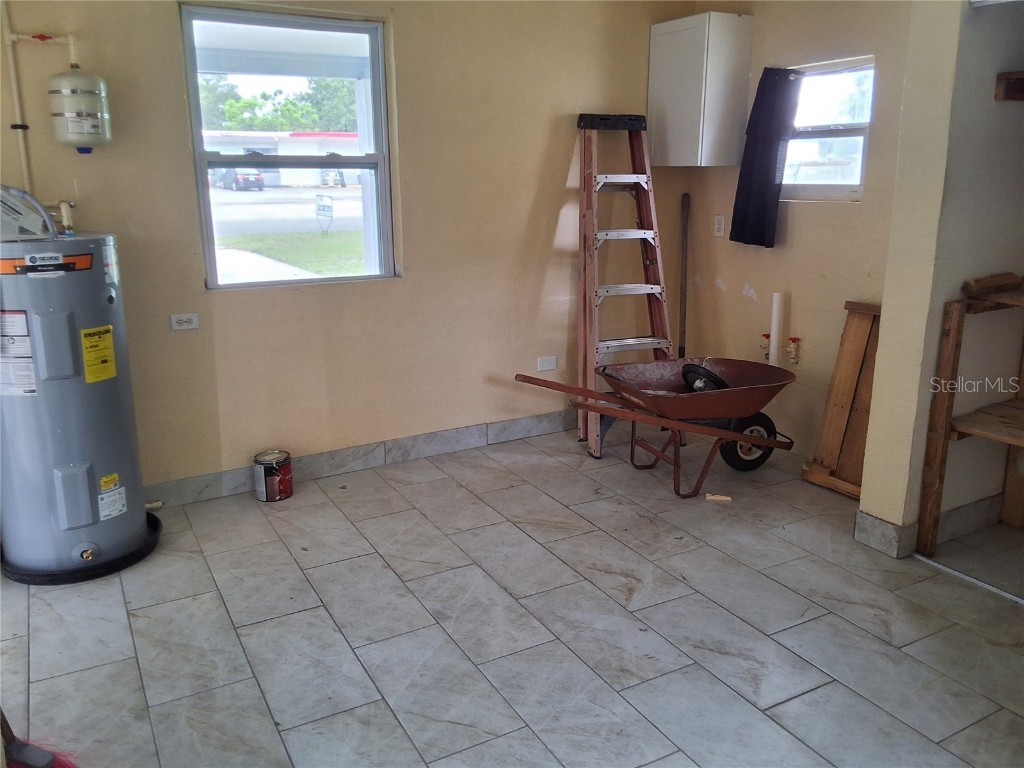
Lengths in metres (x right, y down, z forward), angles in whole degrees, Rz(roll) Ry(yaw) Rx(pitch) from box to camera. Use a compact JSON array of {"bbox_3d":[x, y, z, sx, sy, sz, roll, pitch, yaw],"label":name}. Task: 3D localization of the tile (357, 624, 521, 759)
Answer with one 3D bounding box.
[{"bbox_3d":[-0.234,0.909,2.493,0.303,0.010,0.605,-8,17,-28],"label":"tile"}]

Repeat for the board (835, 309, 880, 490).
[{"bbox_3d":[1.654,0.084,3.850,0.020,0.795,0.150,2,12,-30],"label":"board"}]

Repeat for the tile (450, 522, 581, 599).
[{"bbox_3d":[0.003,0.694,3.311,0.301,0.010,0.607,-8,17,-28],"label":"tile"}]

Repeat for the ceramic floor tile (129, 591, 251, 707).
[{"bbox_3d":[-1.062,0.851,2.717,0.303,0.010,0.605,-8,17,-28],"label":"ceramic floor tile"}]

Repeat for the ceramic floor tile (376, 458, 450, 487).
[{"bbox_3d":[-0.501,0.453,4.184,0.301,0.010,0.305,-8,17,-28],"label":"ceramic floor tile"}]

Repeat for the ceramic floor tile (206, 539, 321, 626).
[{"bbox_3d":[-0.940,0.739,3.112,0.301,0.010,0.604,-8,17,-28],"label":"ceramic floor tile"}]

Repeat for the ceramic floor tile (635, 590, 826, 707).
[{"bbox_3d":[0.704,0.859,2.716,0.305,0.010,0.611,-8,17,-28],"label":"ceramic floor tile"}]

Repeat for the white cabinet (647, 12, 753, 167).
[{"bbox_3d":[1.020,-1.588,4.553,0.317,0.758,0.452,-8,17,-28],"label":"white cabinet"}]

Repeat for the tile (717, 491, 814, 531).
[{"bbox_3d":[1.083,0.544,3.890,0.305,0.010,0.611,-8,17,-28],"label":"tile"}]

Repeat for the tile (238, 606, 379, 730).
[{"bbox_3d":[-0.658,0.886,2.637,0.305,0.010,0.611,-8,17,-28],"label":"tile"}]

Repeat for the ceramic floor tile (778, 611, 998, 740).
[{"bbox_3d":[1.132,0.889,2.563,0.301,0.010,0.607,-8,17,-28],"label":"ceramic floor tile"}]

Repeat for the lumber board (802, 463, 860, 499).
[{"bbox_3d":[1.573,0.488,3.946,0.090,0.050,0.420,-8,17,-28],"label":"lumber board"}]

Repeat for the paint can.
[{"bbox_3d":[-1.115,0.432,3.877,0.165,0.193,0.165,0,15,0],"label":"paint can"}]

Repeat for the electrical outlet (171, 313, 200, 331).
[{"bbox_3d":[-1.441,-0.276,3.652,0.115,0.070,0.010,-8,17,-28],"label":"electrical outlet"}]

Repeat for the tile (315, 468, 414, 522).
[{"bbox_3d":[-0.712,0.528,3.950,0.301,0.010,0.600,-8,17,-28],"label":"tile"}]

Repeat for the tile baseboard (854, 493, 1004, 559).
[{"bbox_3d":[1.762,0.554,3.476,0.690,0.138,0.205,-8,17,-28],"label":"tile baseboard"}]

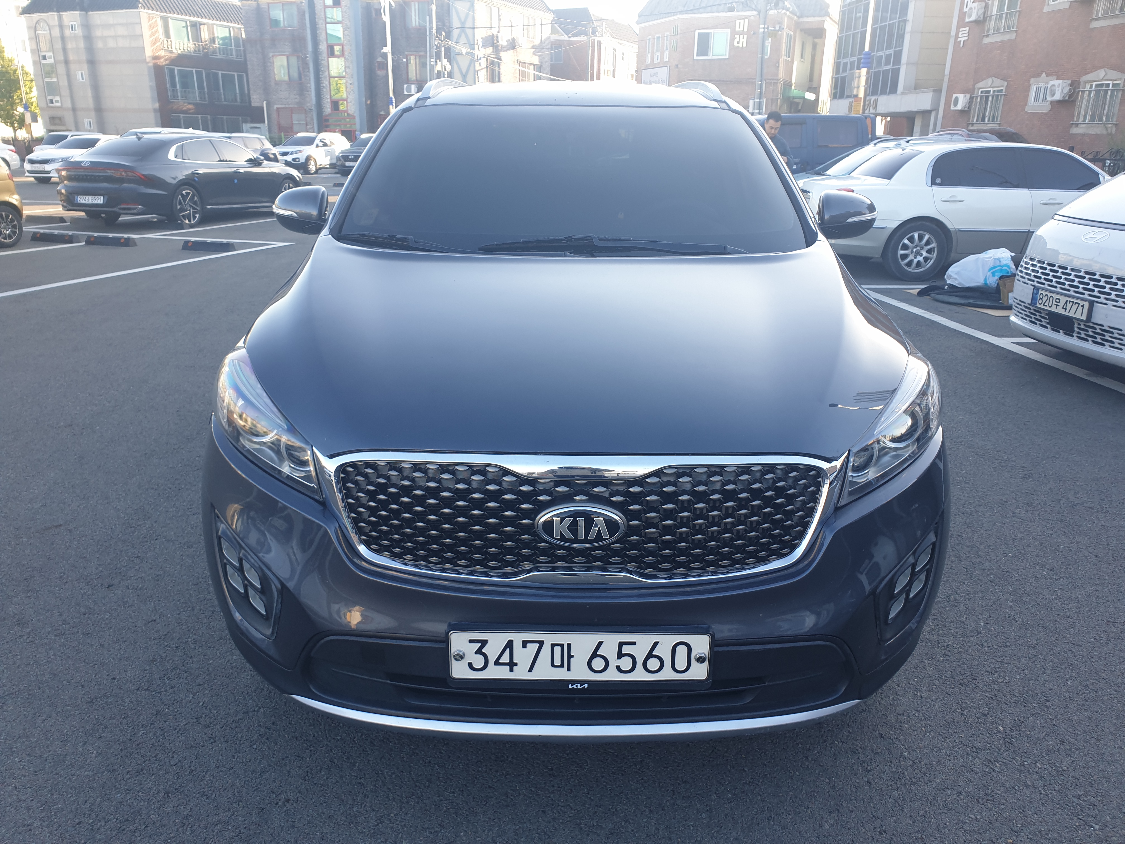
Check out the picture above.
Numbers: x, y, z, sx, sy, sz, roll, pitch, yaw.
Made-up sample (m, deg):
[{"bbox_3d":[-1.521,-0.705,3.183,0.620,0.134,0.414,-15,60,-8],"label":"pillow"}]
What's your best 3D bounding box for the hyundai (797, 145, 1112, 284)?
[{"bbox_3d":[5.178,-2.611,10.265,4.960,1.485,1.850,-2,19,-7],"label":"hyundai"}]

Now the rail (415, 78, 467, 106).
[{"bbox_3d":[-0.485,-1.624,4.202,0.110,0.130,2.150,1,19,0],"label":"rail"}]

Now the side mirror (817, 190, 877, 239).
[{"bbox_3d":[1.013,-0.737,3.007,0.205,0.172,0.150,1,18,0],"label":"side mirror"}]

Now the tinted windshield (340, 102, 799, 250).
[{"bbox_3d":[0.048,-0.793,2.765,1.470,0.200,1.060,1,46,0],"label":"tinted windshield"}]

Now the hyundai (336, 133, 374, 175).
[{"bbox_3d":[-8.063,-11.654,36.835,1.860,1.680,4.550,7,20,16],"label":"hyundai"}]

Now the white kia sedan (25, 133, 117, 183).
[{"bbox_3d":[-15.521,-8.825,28.252,1.860,1.475,4.850,6,19,16],"label":"white kia sedan"}]

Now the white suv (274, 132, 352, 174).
[{"bbox_3d":[-10.925,-11.746,36.766,1.880,1.720,4.670,7,20,16],"label":"white suv"}]

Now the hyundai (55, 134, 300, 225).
[{"bbox_3d":[-6.700,-4.462,15.456,1.875,1.470,4.980,6,19,16],"label":"hyundai"}]

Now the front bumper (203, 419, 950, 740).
[{"bbox_3d":[0.031,0.350,1.935,1.860,0.630,0.580,1,19,0],"label":"front bumper"}]

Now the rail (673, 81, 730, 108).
[{"bbox_3d":[0.628,-1.630,4.327,0.110,0.115,1.880,1,18,0],"label":"rail"}]

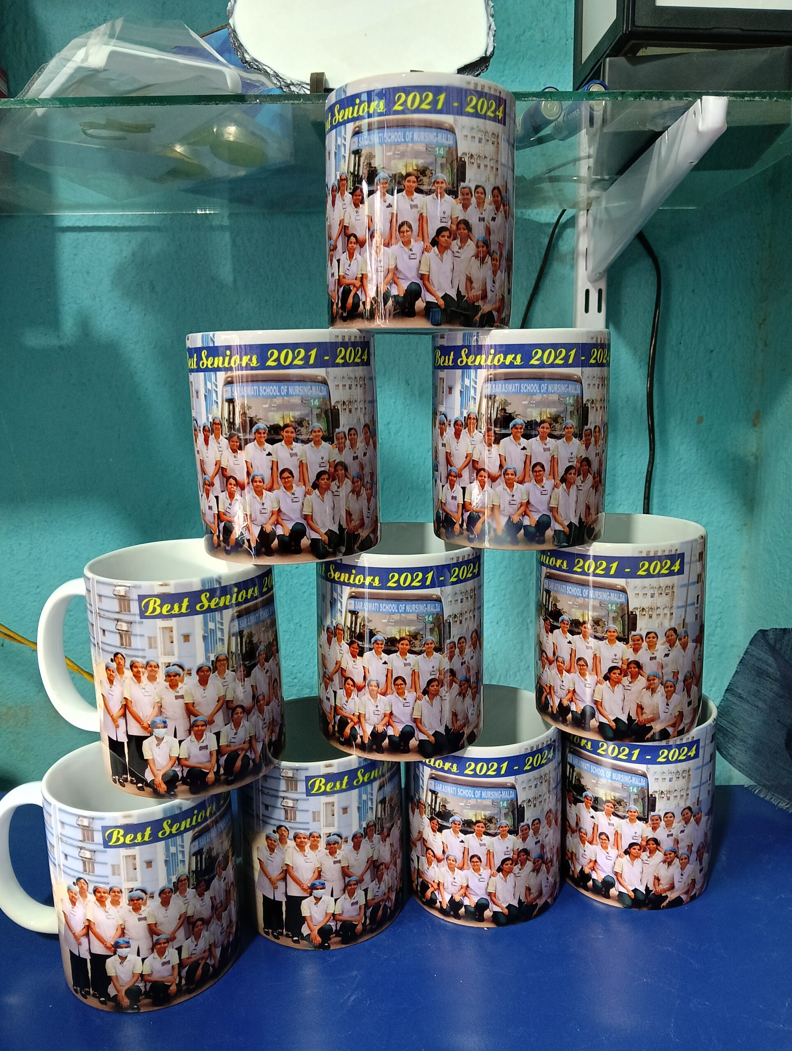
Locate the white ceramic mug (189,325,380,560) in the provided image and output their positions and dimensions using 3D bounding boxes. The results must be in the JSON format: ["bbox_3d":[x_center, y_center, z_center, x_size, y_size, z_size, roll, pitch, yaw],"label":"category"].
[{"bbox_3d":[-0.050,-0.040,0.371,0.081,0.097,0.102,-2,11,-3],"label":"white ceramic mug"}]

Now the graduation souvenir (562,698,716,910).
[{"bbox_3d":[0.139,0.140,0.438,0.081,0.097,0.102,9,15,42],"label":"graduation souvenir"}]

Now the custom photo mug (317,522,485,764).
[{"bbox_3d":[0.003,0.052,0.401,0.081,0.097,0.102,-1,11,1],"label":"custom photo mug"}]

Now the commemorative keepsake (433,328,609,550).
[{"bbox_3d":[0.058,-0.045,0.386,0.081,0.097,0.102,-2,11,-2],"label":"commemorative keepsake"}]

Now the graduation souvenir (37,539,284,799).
[{"bbox_3d":[-0.112,0.061,0.365,0.116,0.097,0.081,1,11,13],"label":"graduation souvenir"}]

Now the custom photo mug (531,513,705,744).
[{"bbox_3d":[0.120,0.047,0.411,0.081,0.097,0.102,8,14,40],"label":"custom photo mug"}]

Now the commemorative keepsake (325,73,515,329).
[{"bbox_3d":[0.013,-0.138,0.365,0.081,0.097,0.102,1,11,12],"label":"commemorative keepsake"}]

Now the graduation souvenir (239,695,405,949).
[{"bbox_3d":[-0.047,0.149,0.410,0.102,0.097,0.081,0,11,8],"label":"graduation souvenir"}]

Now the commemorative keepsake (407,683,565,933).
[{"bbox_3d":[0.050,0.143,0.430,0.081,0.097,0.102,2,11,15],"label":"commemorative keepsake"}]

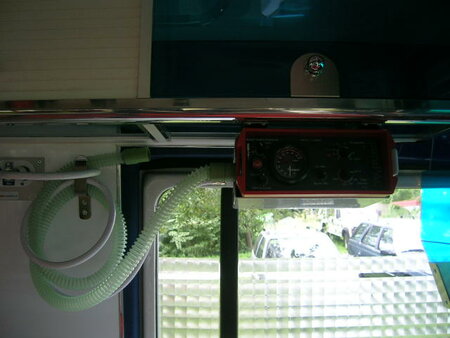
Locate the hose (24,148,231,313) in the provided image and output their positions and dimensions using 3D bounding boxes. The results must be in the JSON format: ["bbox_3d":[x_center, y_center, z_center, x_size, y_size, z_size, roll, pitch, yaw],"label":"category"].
[{"bbox_3d":[-0.172,0.105,0.770,0.355,0.280,0.150,0,-2,0],"label":"hose"}]

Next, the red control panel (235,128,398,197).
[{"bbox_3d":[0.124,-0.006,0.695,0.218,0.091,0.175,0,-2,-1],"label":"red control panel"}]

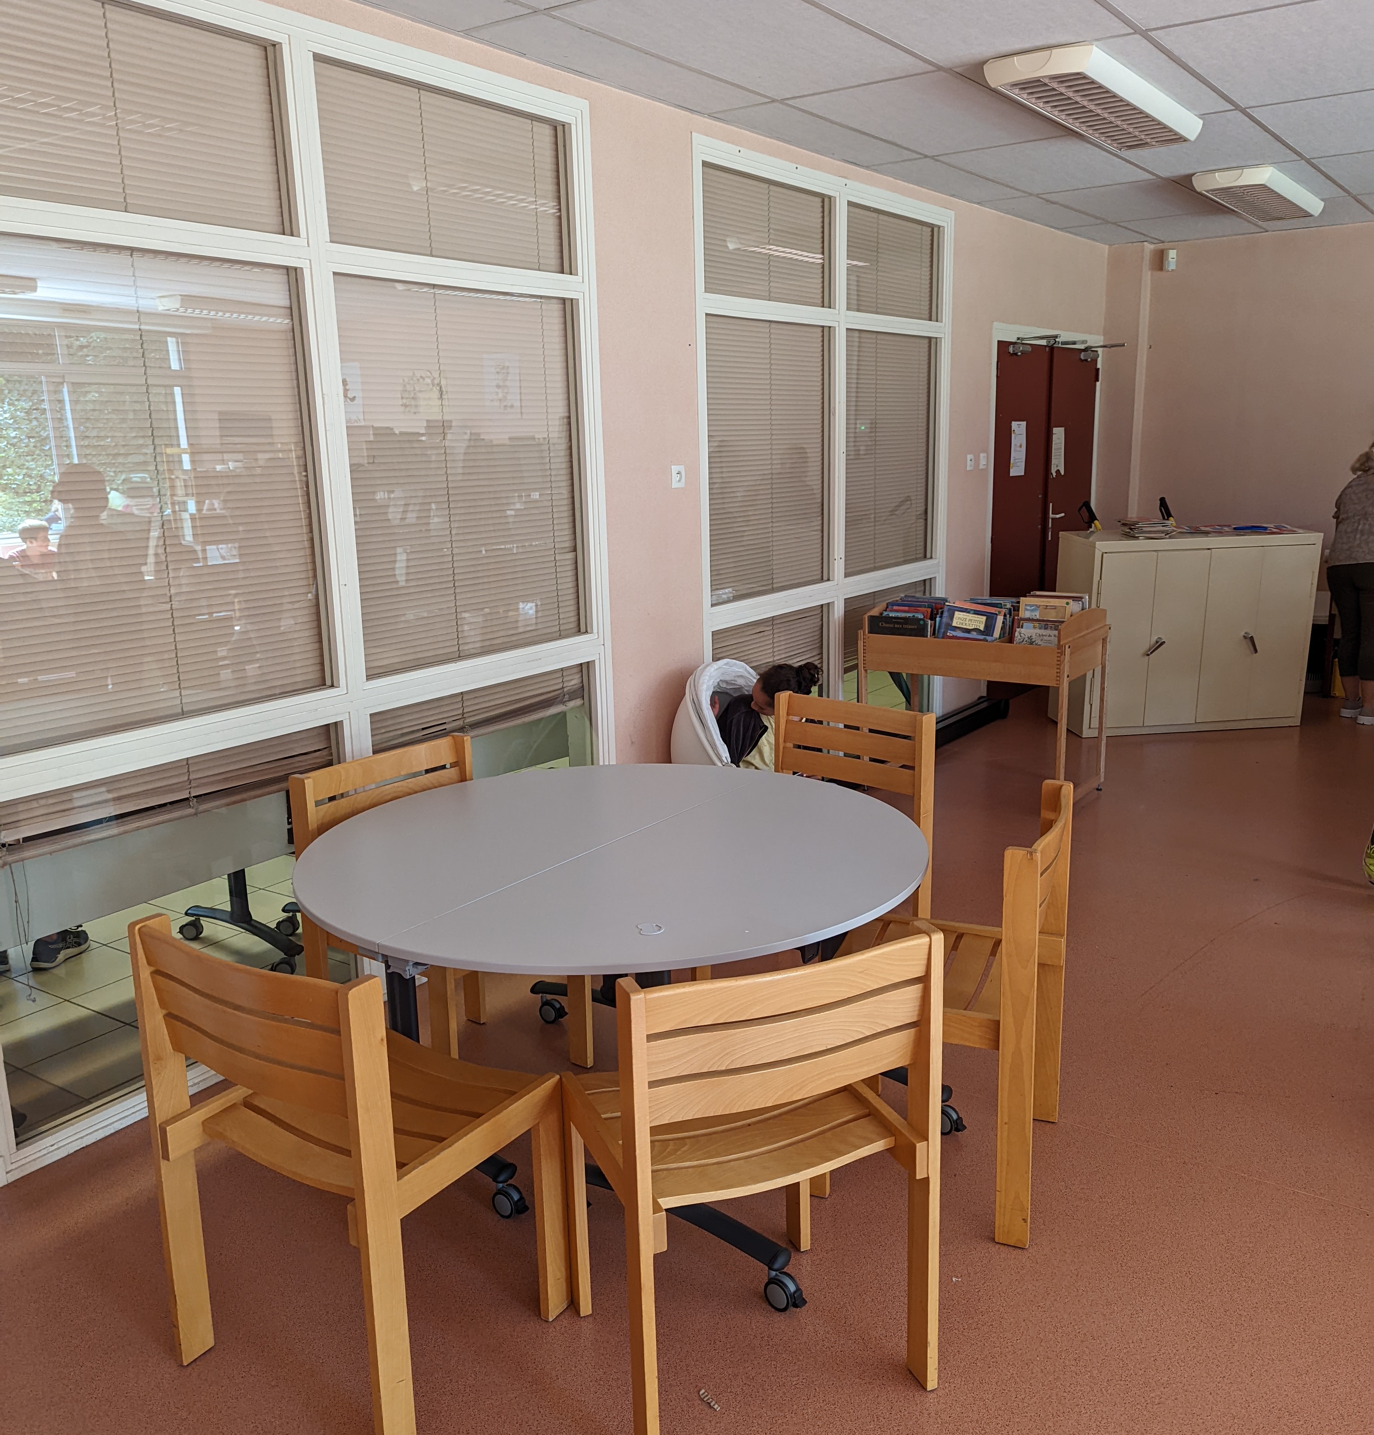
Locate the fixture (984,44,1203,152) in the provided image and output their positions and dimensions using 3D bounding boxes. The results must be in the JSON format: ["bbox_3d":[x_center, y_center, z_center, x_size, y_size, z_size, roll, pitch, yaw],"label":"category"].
[{"bbox_3d":[1.405,-2.070,4.285,0.310,0.080,1.250,8,16,35],"label":"fixture"}]

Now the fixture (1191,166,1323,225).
[{"bbox_3d":[2.803,-2.539,6.185,0.310,0.080,1.250,8,16,35],"label":"fixture"}]

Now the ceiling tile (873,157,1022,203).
[{"bbox_3d":[1.241,-2.463,5.810,0.280,0.020,1.190,8,16,35],"label":"ceiling tile"}]

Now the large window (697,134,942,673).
[{"bbox_3d":[0.669,-0.986,5.568,0.080,2.560,2.170,8,16,35],"label":"large window"}]

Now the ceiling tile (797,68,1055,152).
[{"bbox_3d":[0.909,-2.178,4.606,0.600,0.020,1.190,8,16,35],"label":"ceiling tile"}]

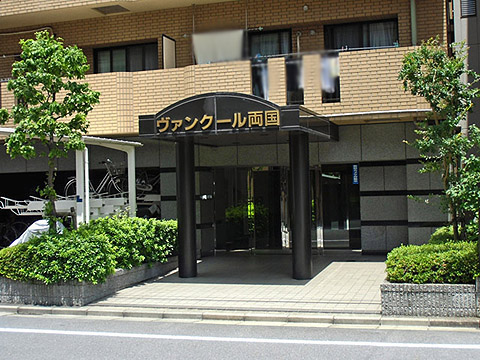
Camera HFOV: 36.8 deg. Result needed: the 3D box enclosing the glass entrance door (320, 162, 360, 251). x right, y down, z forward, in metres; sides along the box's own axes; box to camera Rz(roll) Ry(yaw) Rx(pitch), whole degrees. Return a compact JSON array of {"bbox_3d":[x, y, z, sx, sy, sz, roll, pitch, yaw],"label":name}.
[{"bbox_3d":[2.210,0.592,15.844,0.873,1.866,0.090,-2,-2,18],"label":"glass entrance door"}]

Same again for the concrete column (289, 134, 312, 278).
[{"bbox_3d":[1.075,0.443,12.694,0.320,2.583,0.320,-2,-2,18],"label":"concrete column"}]

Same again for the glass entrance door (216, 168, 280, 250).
[{"bbox_3d":[0.194,0.657,16.507,1.632,1.909,0.090,-2,-2,18],"label":"glass entrance door"}]

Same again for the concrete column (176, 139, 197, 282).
[{"bbox_3d":[-0.982,0.499,13.370,0.320,2.582,0.320,-1,-2,0],"label":"concrete column"}]

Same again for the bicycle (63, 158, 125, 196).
[{"bbox_3d":[-3.215,0.065,16.433,1.800,1.100,0.570,-2,-2,18],"label":"bicycle"}]

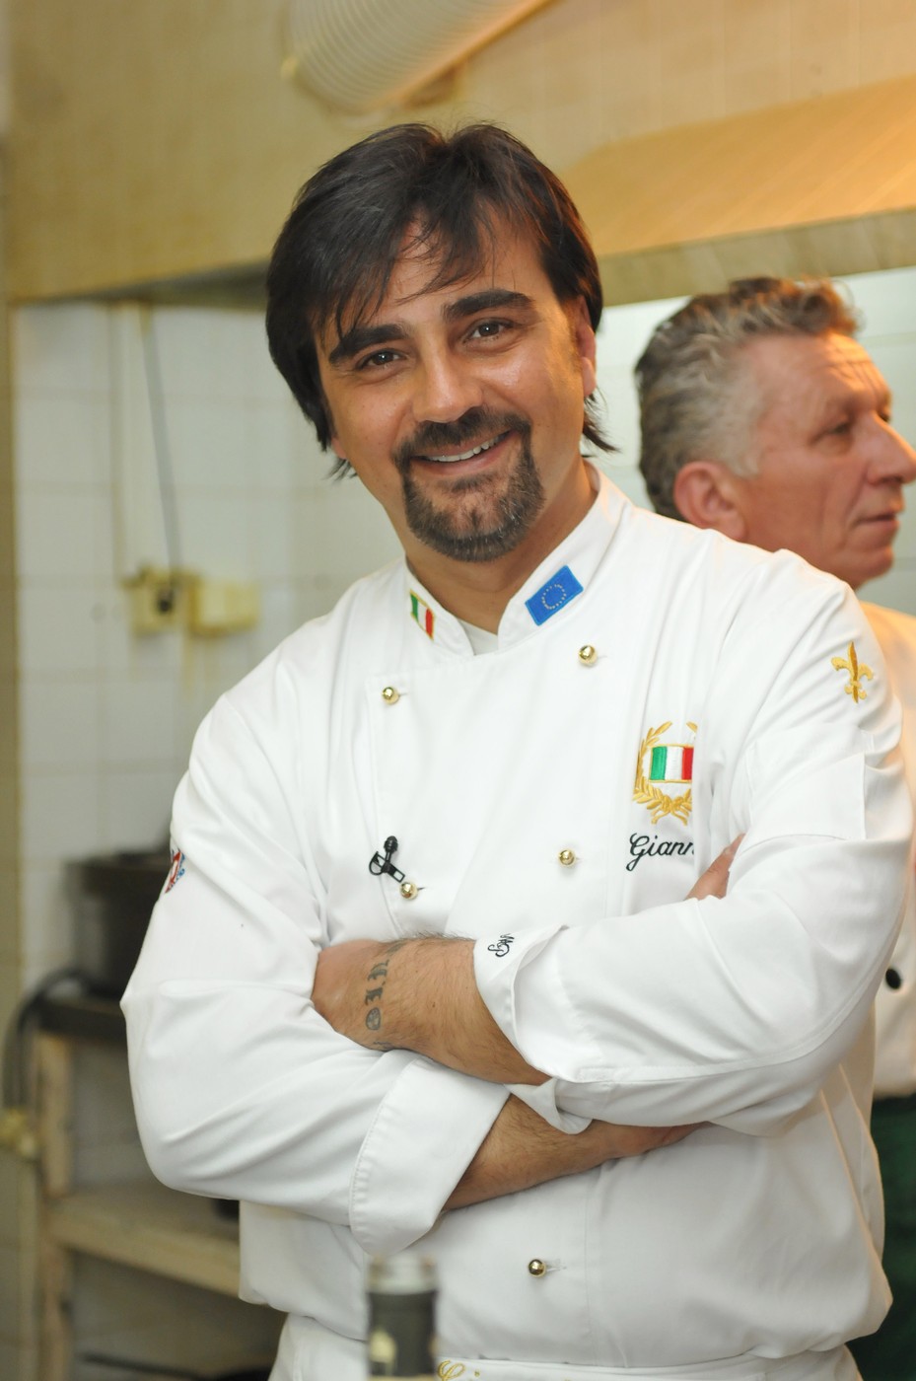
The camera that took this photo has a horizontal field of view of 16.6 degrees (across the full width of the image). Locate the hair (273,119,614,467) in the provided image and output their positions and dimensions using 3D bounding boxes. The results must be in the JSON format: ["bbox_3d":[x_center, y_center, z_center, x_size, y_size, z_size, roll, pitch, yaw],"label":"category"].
[{"bbox_3d":[-0.014,-0.230,1.860,0.197,0.215,0.220,-13,0,7],"label":"hair"}]

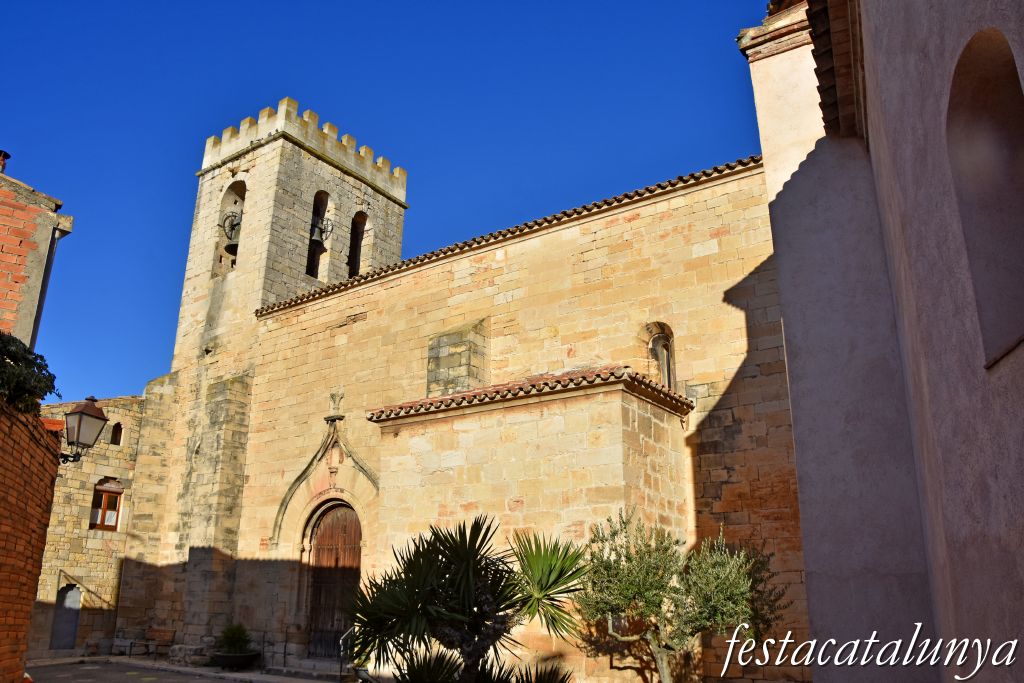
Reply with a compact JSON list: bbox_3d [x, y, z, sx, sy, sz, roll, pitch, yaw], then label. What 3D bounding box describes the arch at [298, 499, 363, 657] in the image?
[{"bbox_3d":[-4.443,5.918,19.356,2.332,3.823,0.524,-12,-22,33],"label":"arch"}]

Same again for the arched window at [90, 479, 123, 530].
[{"bbox_3d":[-13.027,5.213,24.613,0.317,1.684,0.966,-12,-22,33],"label":"arched window"}]

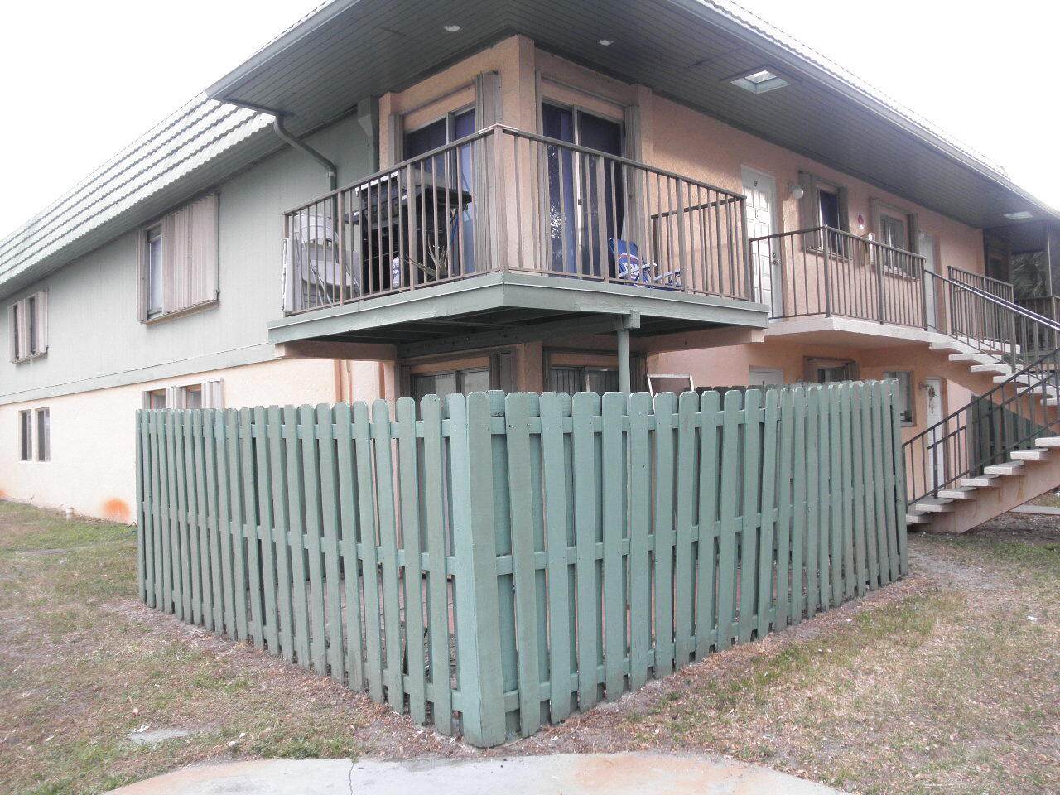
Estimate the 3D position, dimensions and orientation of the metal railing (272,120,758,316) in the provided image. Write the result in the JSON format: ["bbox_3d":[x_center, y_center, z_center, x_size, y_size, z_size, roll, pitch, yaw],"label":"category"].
[{"bbox_3d":[-0.121,-1.377,8.401,3.194,1.089,3.493,-3,-1,44],"label":"metal railing"}]

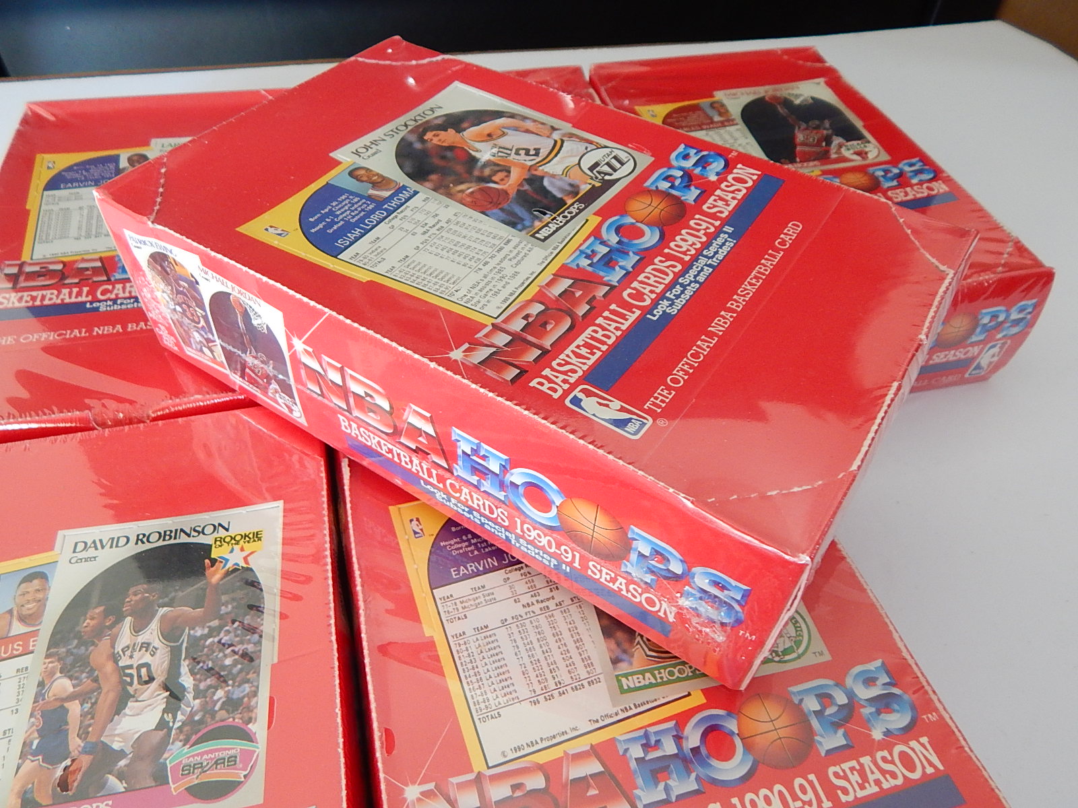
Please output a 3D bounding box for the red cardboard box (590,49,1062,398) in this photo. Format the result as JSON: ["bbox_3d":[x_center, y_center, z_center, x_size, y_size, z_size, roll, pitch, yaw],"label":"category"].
[{"bbox_3d":[0.124,-0.104,0.414,0.141,0.064,0.228,-8,47,-9],"label":"red cardboard box"}]

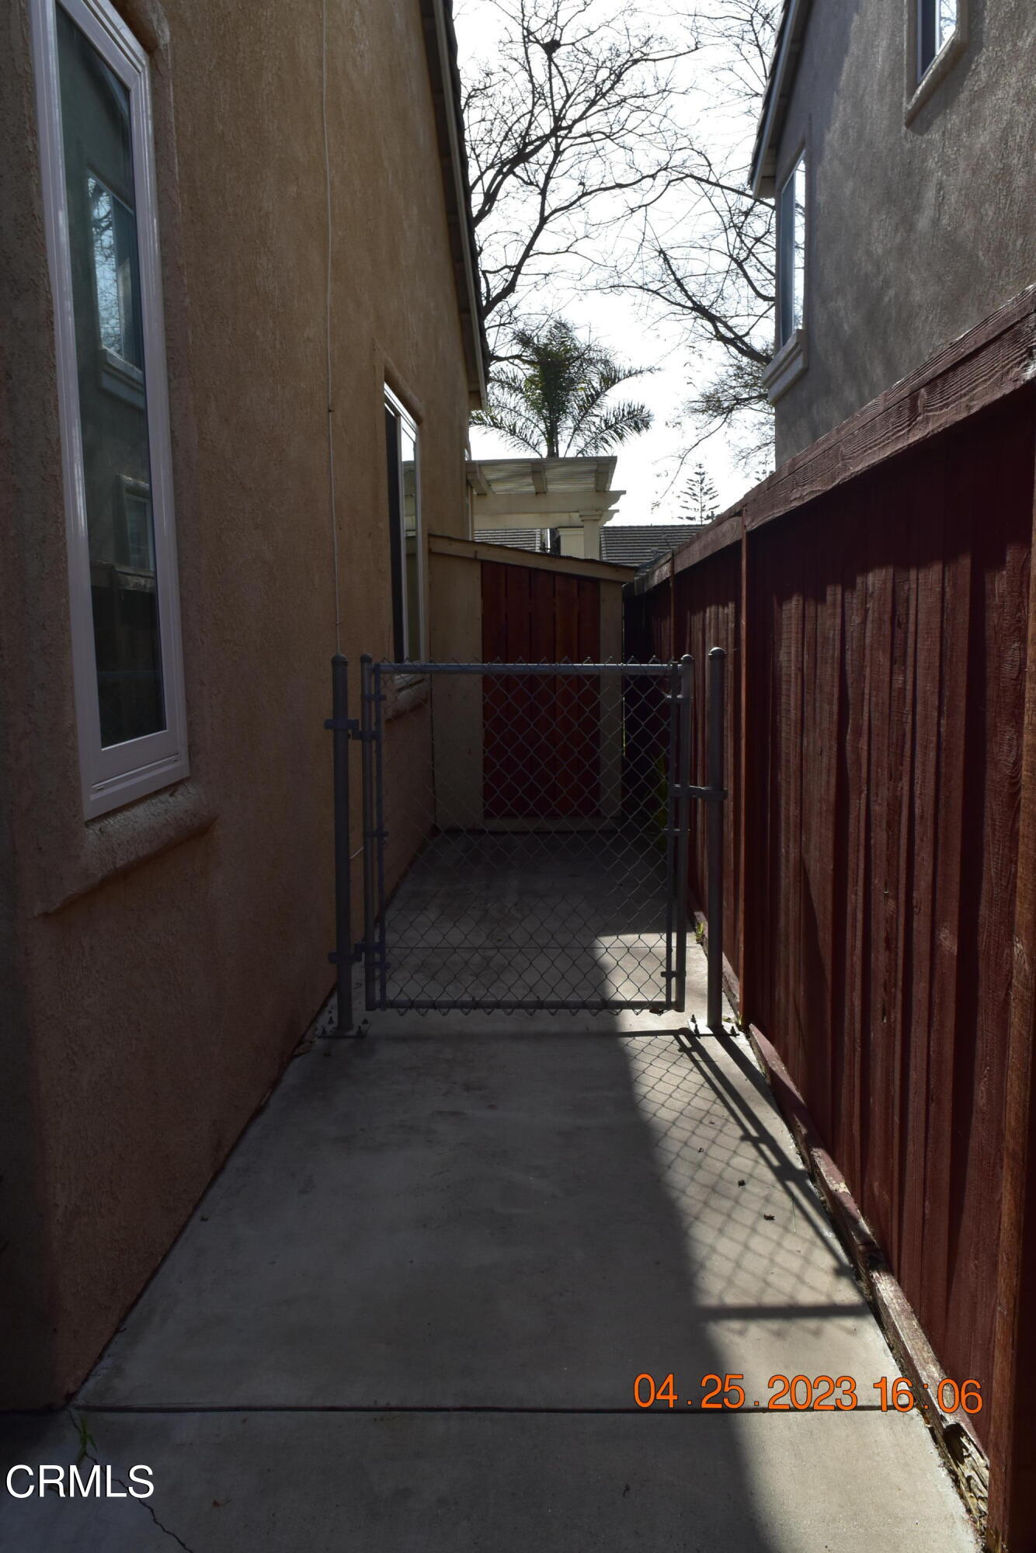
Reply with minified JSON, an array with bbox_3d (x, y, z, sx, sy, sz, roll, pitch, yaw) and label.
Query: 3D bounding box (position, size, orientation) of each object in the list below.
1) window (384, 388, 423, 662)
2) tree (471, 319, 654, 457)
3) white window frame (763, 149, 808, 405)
[{"bbox_3d":[-0.710,-1.422,7.232,0.100,1.690,1.670,-1,8,2],"label":"window"},{"bbox_3d":[0.657,-4.682,20.554,3.900,7.000,3.900,-1,8,2],"label":"tree"},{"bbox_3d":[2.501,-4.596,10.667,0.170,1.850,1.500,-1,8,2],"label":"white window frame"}]

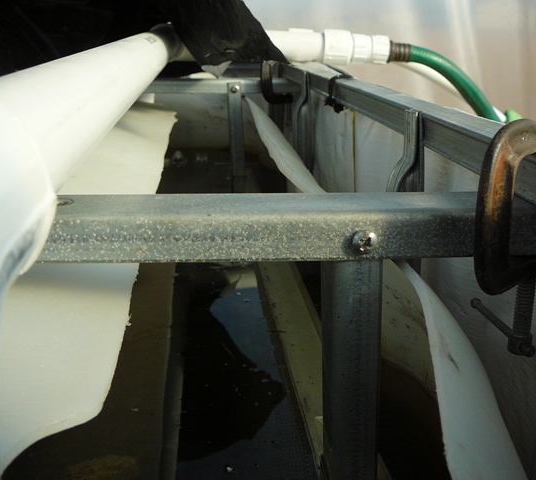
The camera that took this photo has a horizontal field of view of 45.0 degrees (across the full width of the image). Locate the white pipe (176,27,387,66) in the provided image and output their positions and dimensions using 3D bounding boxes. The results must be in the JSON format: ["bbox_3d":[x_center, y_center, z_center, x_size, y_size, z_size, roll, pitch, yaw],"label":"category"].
[{"bbox_3d":[0.026,-0.318,1.066,0.357,0.058,0.057,0,16,-4],"label":"white pipe"}]

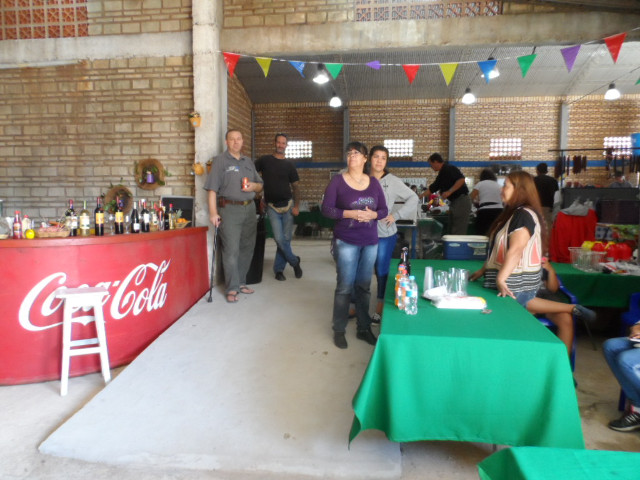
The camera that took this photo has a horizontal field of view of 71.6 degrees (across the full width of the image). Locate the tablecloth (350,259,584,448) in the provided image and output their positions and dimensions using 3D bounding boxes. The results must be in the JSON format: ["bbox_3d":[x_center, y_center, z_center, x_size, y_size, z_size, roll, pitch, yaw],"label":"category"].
[{"bbox_3d":[0.941,0.638,3.465,1.020,0.570,2.720,1,6,10],"label":"tablecloth"}]

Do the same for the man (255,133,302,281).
[{"bbox_3d":[-0.518,-0.387,5.369,0.580,1.760,0.420,-1,7,-7],"label":"man"}]

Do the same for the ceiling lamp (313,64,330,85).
[{"bbox_3d":[0.037,-4.103,11.000,0.400,0.460,0.400,0,6,0],"label":"ceiling lamp"}]

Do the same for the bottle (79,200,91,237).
[{"bbox_3d":[-1.982,-0.180,3.761,0.078,0.300,0.078,-3,7,-28],"label":"bottle"}]

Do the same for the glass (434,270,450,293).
[{"bbox_3d":[0.857,0.295,3.137,0.090,0.152,0.090,2,7,15],"label":"glass"}]

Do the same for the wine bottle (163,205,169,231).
[{"bbox_3d":[-1.501,-0.217,4.335,0.066,0.240,0.066,-2,7,-19],"label":"wine bottle"}]

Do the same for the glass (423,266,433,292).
[{"bbox_3d":[0.767,0.294,3.155,0.072,0.178,0.072,0,6,0],"label":"glass"}]

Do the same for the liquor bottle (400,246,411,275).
[{"bbox_3d":[0.641,0.204,3.348,0.080,0.285,0.080,1,7,11],"label":"liquor bottle"}]

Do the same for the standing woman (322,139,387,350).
[{"bbox_3d":[0.281,0.034,3.611,0.500,1.650,0.380,-1,6,-8],"label":"standing woman"}]

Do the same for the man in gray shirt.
[{"bbox_3d":[-0.894,-0.253,4.585,0.570,1.760,0.360,-3,7,-26],"label":"man in gray shirt"}]

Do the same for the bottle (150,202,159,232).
[{"bbox_3d":[-1.558,-0.223,4.196,0.075,0.285,0.075,-2,7,-20],"label":"bottle"}]

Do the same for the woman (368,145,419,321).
[{"bbox_3d":[0.589,-0.056,4.051,0.580,1.590,0.360,1,6,8],"label":"woman"}]

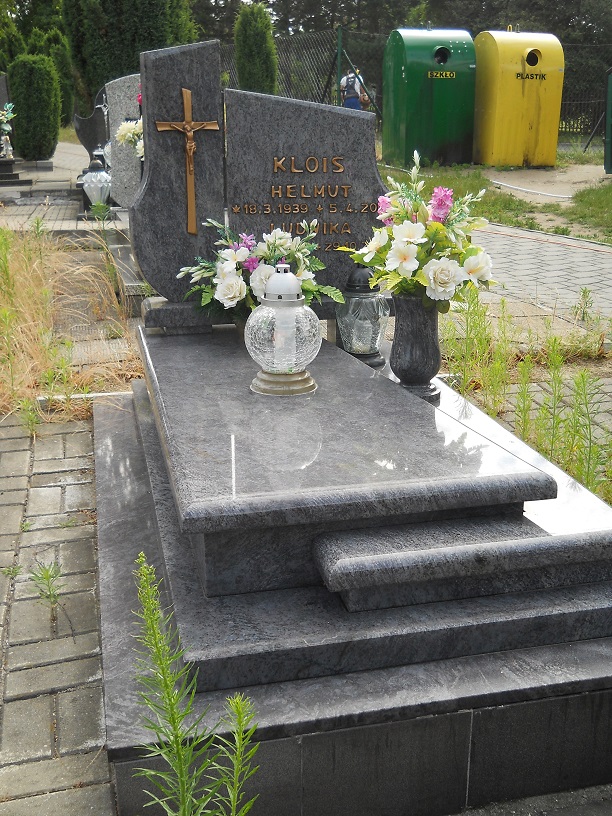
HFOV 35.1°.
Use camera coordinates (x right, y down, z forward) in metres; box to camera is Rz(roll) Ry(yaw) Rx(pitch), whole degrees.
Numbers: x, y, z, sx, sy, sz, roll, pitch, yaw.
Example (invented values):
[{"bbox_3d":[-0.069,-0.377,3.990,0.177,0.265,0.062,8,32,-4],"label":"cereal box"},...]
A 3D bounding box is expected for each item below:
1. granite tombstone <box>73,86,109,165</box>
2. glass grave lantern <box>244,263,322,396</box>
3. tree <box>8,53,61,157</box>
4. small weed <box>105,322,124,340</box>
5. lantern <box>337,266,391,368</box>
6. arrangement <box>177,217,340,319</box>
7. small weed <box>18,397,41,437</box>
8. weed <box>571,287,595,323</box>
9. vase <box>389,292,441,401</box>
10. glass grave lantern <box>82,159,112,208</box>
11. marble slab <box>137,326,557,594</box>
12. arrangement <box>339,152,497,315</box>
[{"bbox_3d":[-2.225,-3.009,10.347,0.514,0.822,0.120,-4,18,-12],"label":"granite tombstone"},{"bbox_3d":[-0.061,-0.221,2.679,0.219,0.359,0.219,-1,17,0],"label":"glass grave lantern"},{"bbox_3d":[-4.398,-4.876,15.698,0.801,1.658,0.900,-4,18,-12],"label":"tree"},{"bbox_3d":[-0.967,-0.392,4.883,0.099,0.082,0.100,-4,18,-12],"label":"small weed"},{"bbox_3d":[0.195,-0.316,3.294,0.194,0.333,0.196,-1,17,0],"label":"lantern"},{"bbox_3d":[-0.150,-0.459,3.303,0.575,0.353,0.330,-4,18,-12],"label":"arrangement"},{"bbox_3d":[-0.975,0.030,3.407,0.074,0.140,0.080,-4,18,-12],"label":"small weed"},{"bbox_3d":[1.461,-0.548,5.097,0.133,0.177,0.110,-4,18,-12],"label":"weed"},{"bbox_3d":[0.328,-0.177,2.871,0.158,0.324,0.160,-1,17,0],"label":"vase"},{"bbox_3d":[-1.833,-1.960,8.512,0.263,0.451,0.270,-4,18,-12],"label":"glass grave lantern"},{"bbox_3d":[-0.037,0.021,2.810,0.798,0.194,1.761,-4,18,-12],"label":"marble slab"},{"bbox_3d":[0.323,-0.499,2.770,0.457,0.446,0.412,-4,18,-12],"label":"arrangement"}]

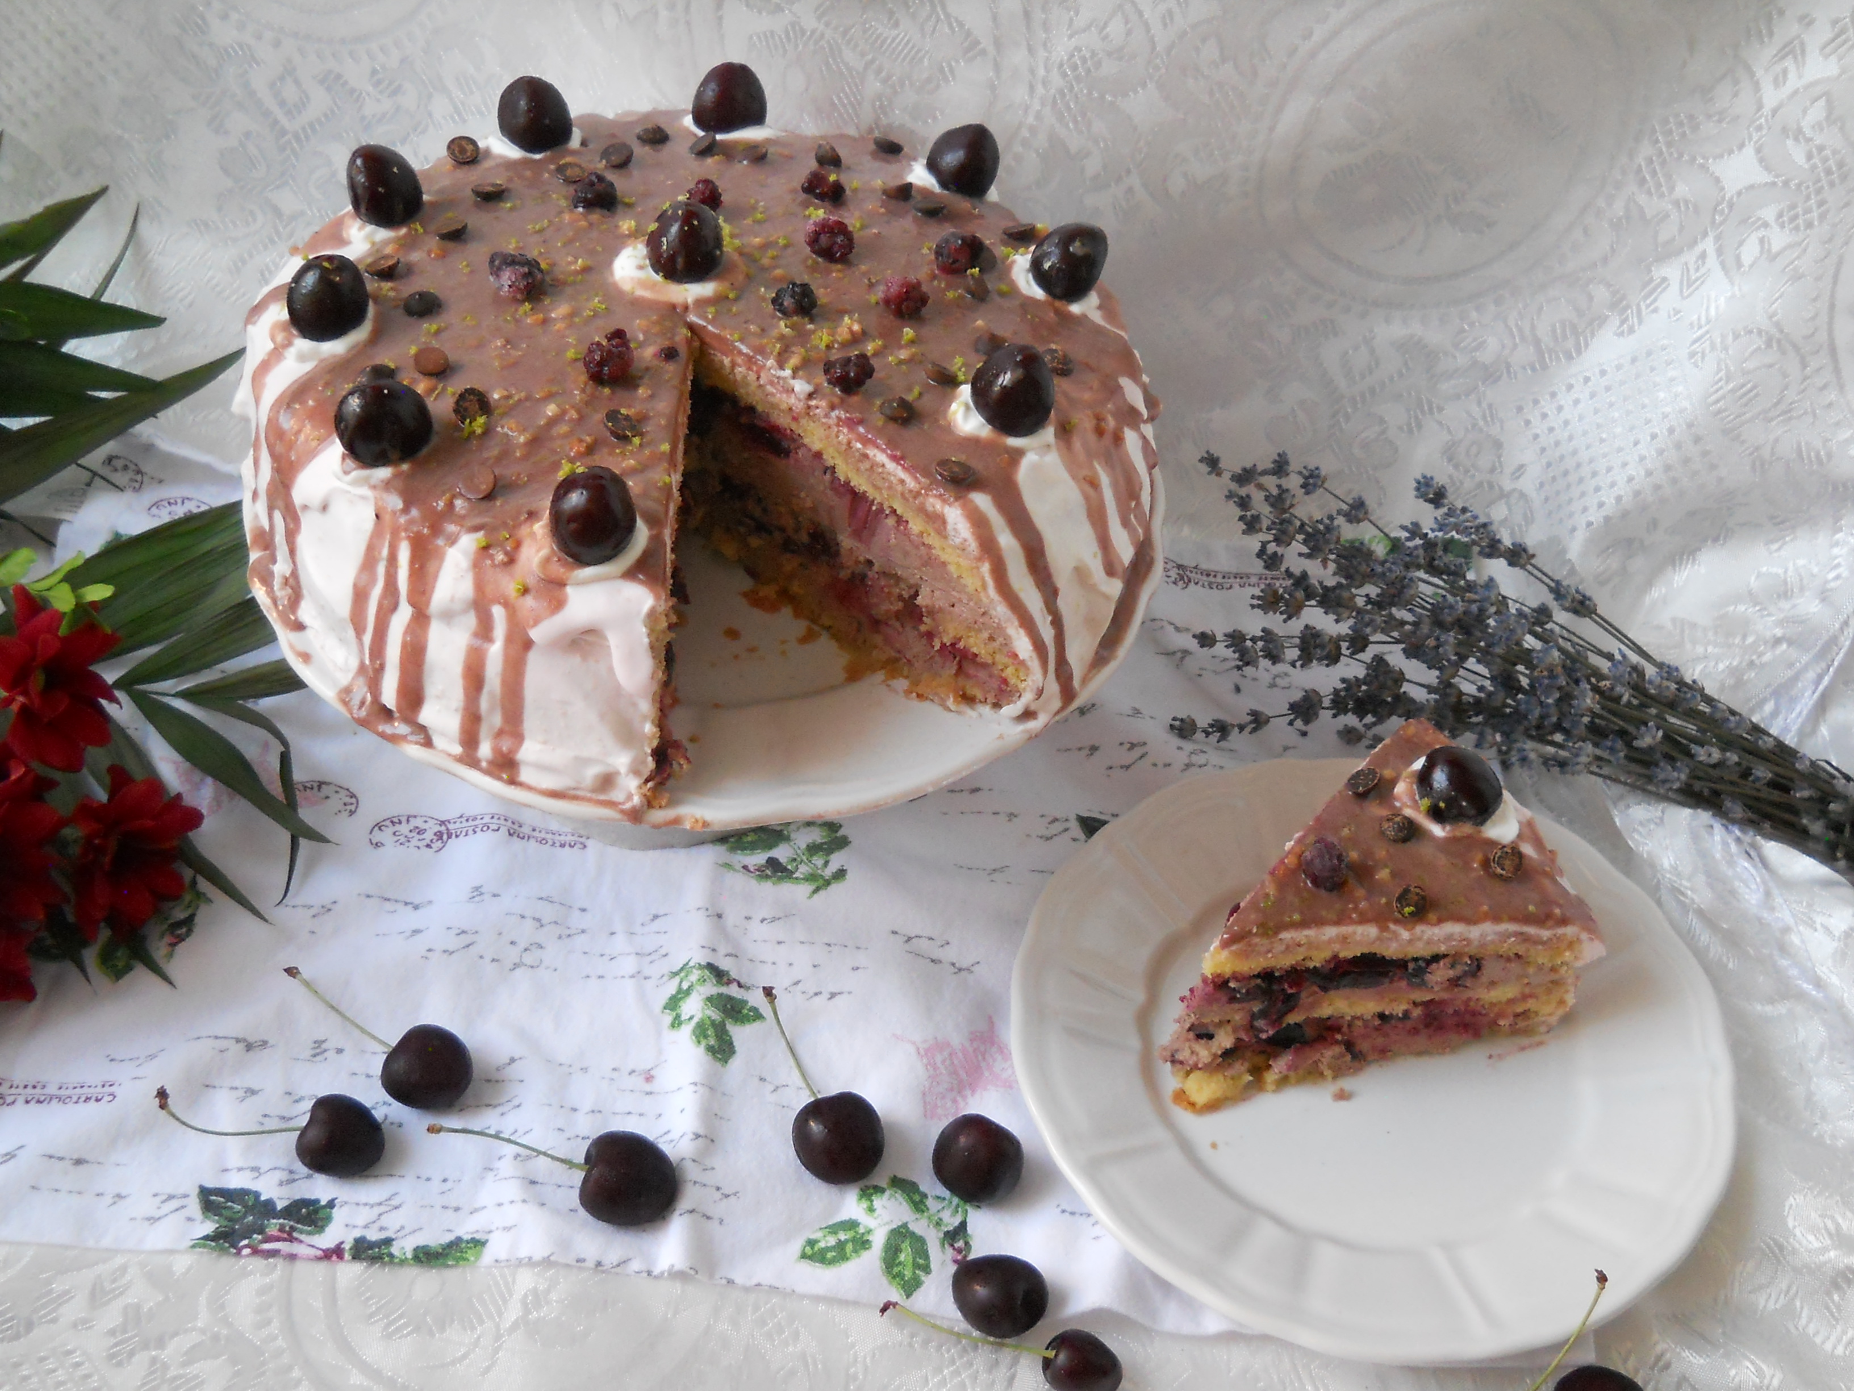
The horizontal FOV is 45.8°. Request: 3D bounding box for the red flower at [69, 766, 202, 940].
[{"bbox_3d":[-0.239,0.047,0.662,0.038,0.036,0.035,-26,52,-20],"label":"red flower"}]

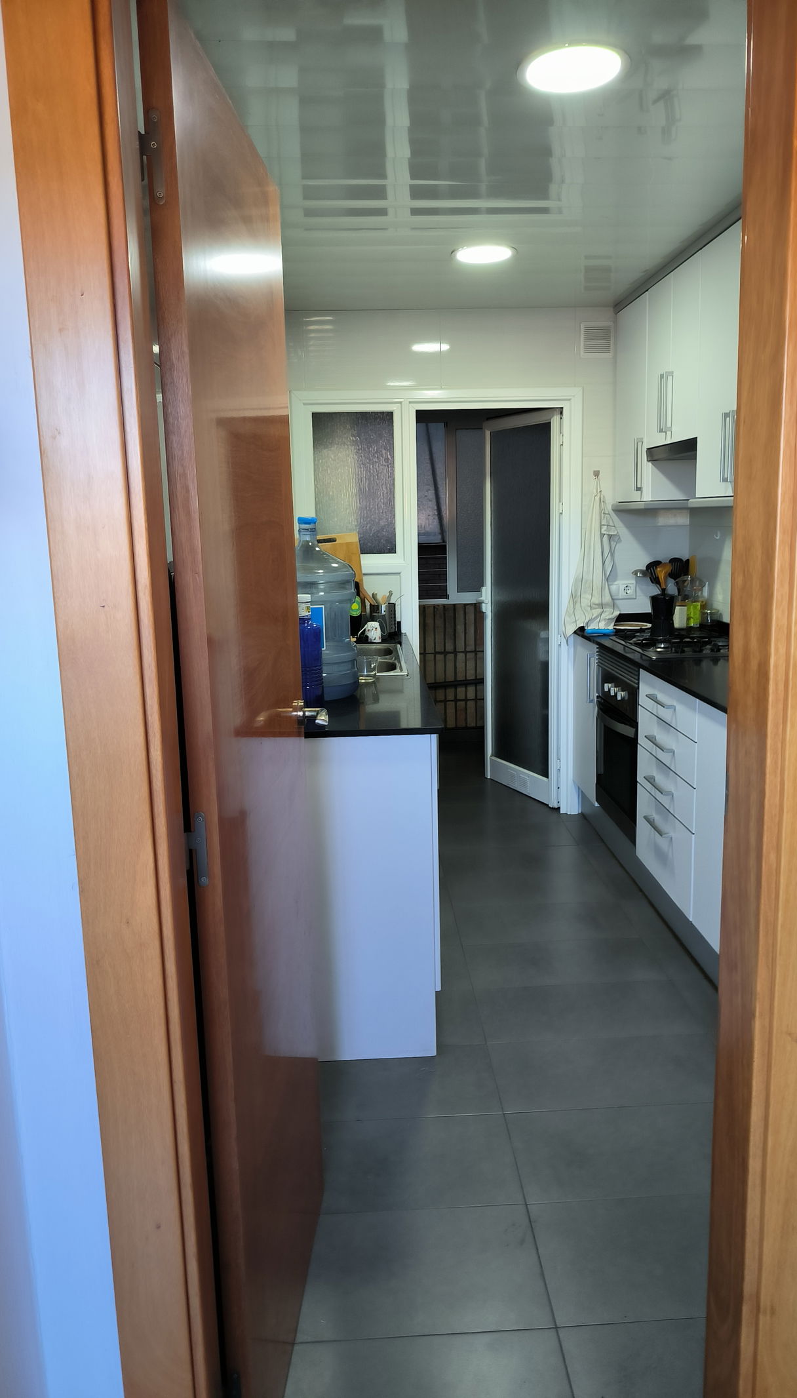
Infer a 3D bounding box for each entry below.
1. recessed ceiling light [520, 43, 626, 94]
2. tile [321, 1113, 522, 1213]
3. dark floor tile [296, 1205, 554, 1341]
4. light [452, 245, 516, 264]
[{"bbox_3d":[0.355,-1.301,1.996,0.224,0.030,0.224,-2,10,-2],"label":"recessed ceiling light"},{"bbox_3d":[-0.044,1.025,2.131,0.600,0.010,0.308,-2,11,-2],"label":"tile"},{"bbox_3d":[-0.030,1.081,1.828,0.600,0.010,0.308,-2,11,-2],"label":"dark floor tile"},{"bbox_3d":[0.297,-1.551,3.367,0.224,0.030,0.224,-2,10,-2],"label":"light"}]

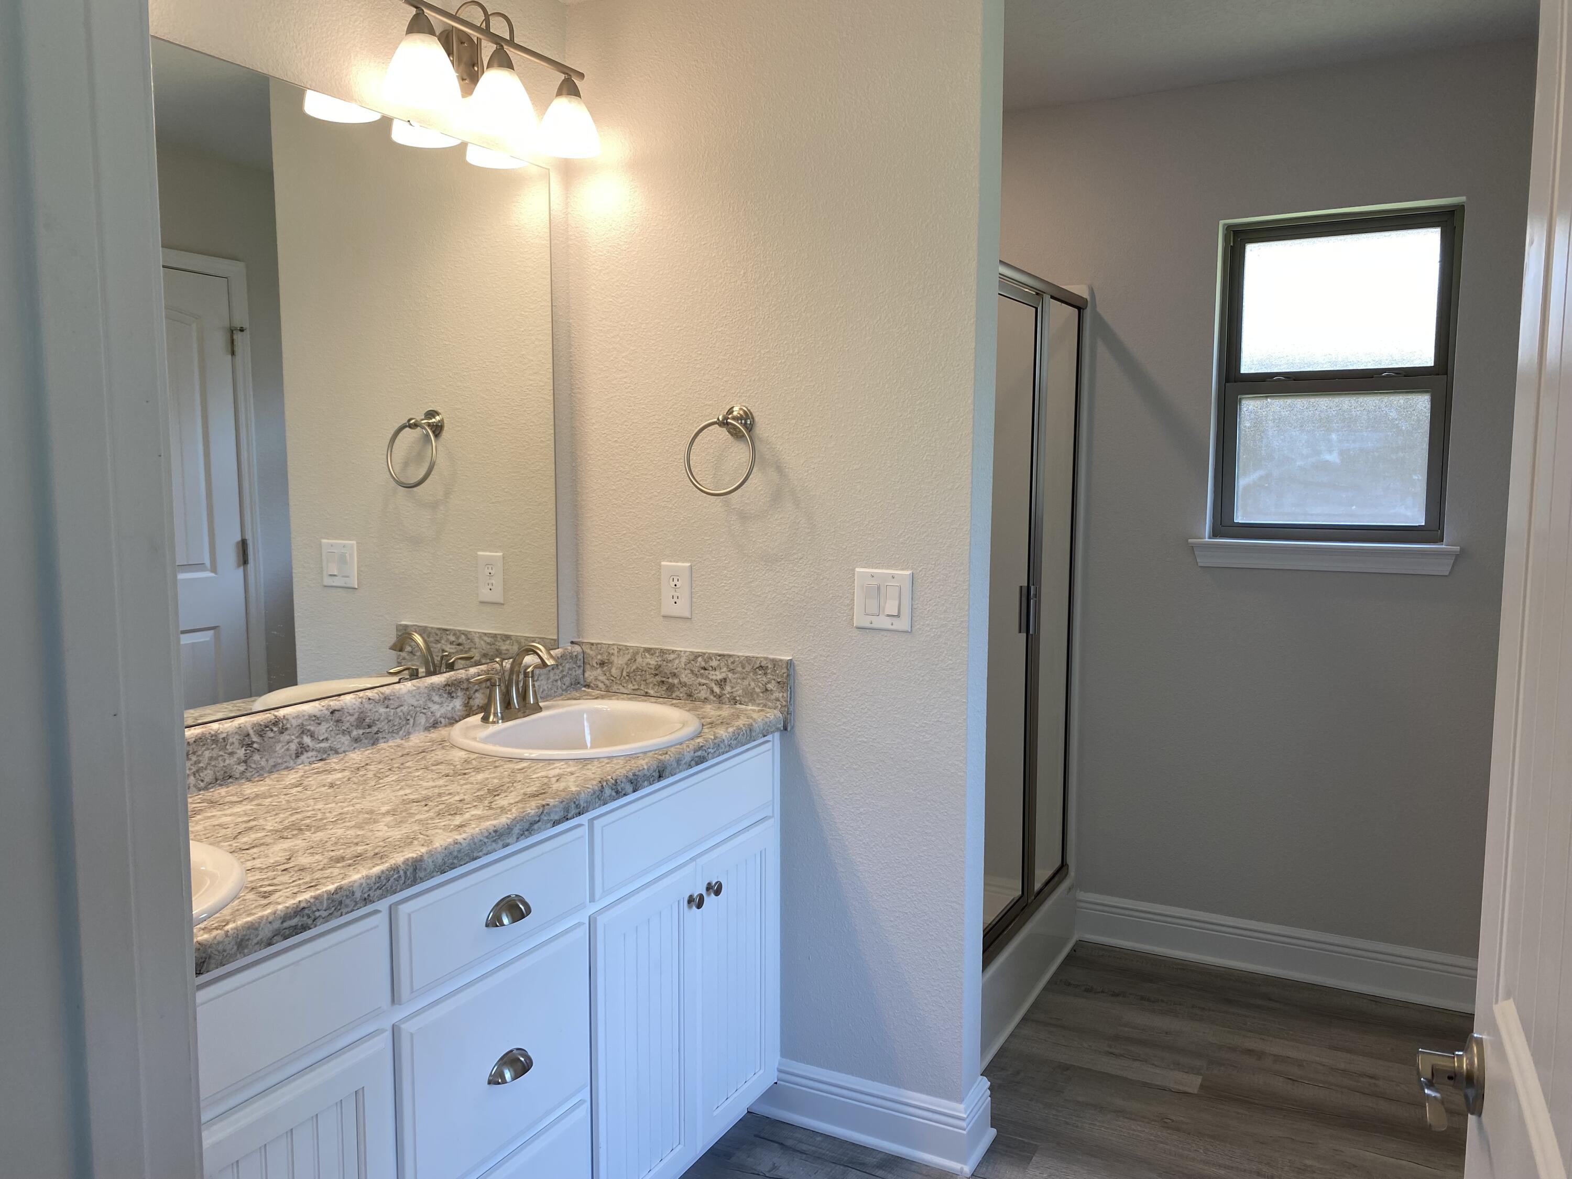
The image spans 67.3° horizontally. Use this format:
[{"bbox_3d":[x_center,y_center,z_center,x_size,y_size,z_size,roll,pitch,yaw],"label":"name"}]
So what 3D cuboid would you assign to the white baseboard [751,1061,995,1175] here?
[{"bbox_3d":[0.185,1.107,2.590,0.523,0.132,0.175,3,7,28],"label":"white baseboard"}]

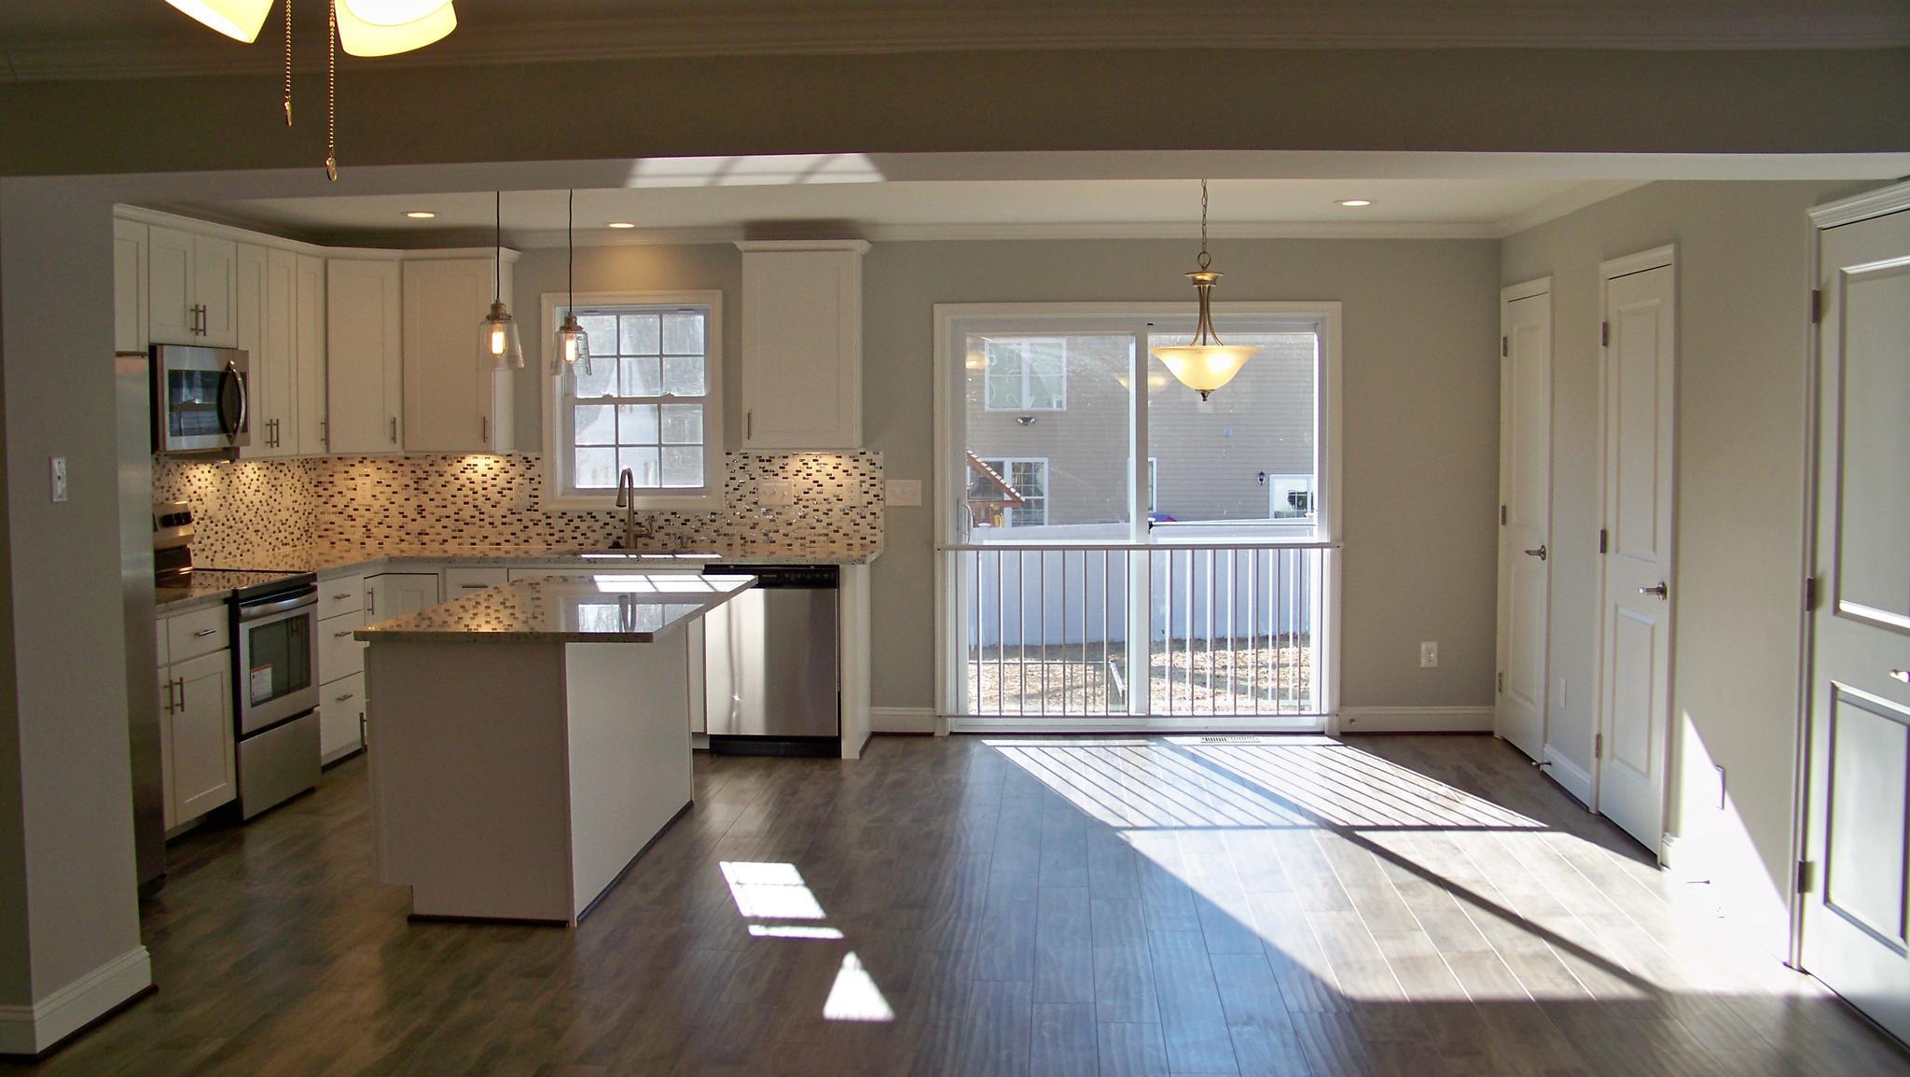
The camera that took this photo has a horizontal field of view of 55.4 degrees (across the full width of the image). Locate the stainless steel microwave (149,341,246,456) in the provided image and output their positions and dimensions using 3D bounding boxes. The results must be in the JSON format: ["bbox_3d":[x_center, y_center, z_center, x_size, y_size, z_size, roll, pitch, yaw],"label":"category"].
[{"bbox_3d":[-3.119,-0.540,7.170,0.400,0.420,0.760,0,4,3],"label":"stainless steel microwave"}]

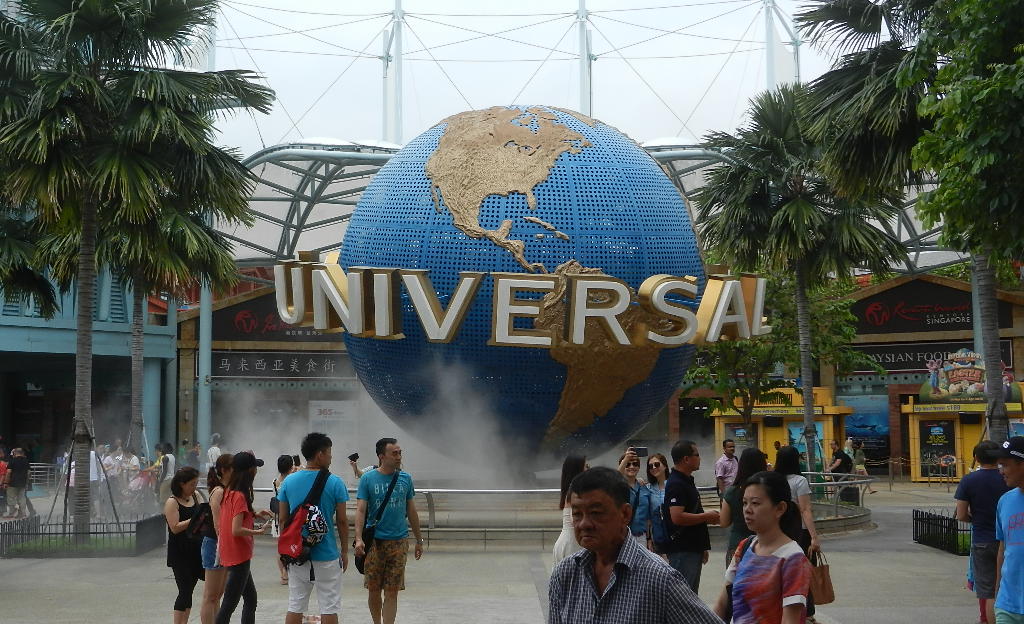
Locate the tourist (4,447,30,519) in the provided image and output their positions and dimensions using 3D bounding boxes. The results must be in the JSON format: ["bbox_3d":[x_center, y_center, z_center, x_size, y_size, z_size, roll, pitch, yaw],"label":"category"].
[{"bbox_3d":[-11.667,4.027,31.398,0.520,1.640,0.420,2,-6,-18],"label":"tourist"}]

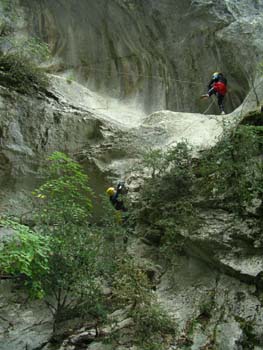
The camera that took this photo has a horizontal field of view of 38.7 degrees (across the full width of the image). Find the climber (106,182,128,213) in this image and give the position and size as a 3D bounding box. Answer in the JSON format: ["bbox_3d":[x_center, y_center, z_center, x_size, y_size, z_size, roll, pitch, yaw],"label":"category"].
[{"bbox_3d":[-0.476,0.864,13.200,0.800,1.200,0.550,6,-19,-17],"label":"climber"}]

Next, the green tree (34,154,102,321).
[{"bbox_3d":[-1.753,1.916,11.300,2.050,4.950,1.950,0,-18,0],"label":"green tree"}]

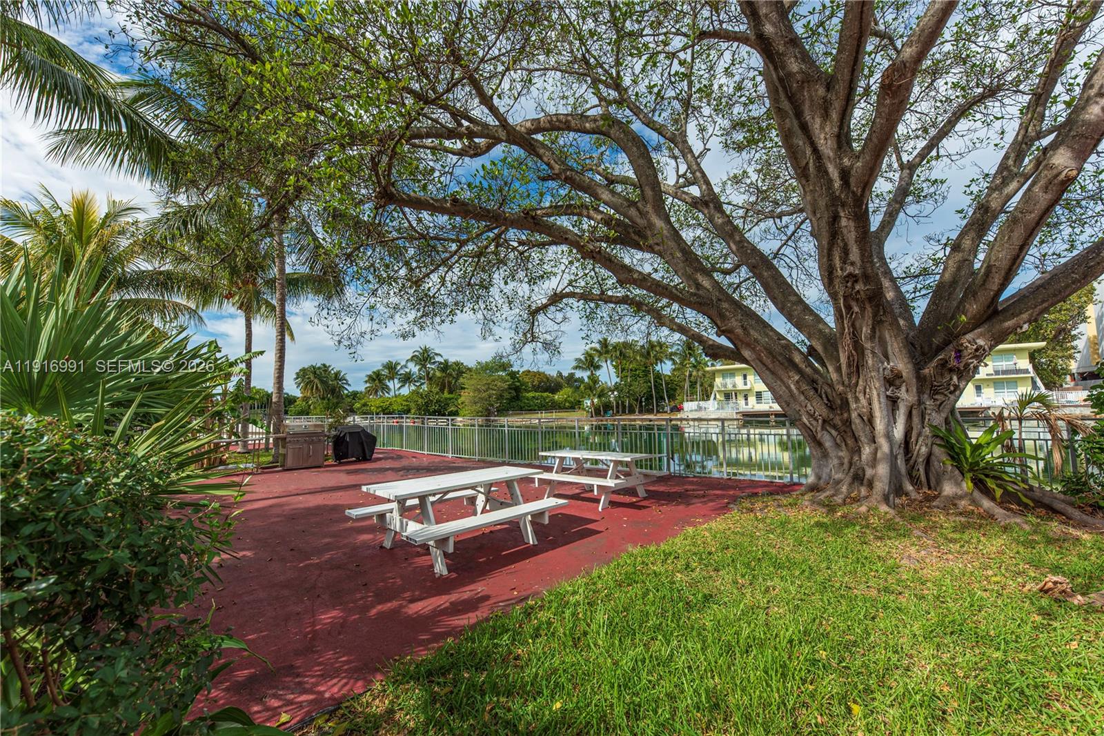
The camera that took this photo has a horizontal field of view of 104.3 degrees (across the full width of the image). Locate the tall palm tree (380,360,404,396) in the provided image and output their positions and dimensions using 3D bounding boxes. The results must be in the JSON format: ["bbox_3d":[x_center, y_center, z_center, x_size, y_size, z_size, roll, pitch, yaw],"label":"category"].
[{"bbox_3d":[-32.625,4.093,87.484,4.900,11.591,4.900,1,-5,-20],"label":"tall palm tree"}]

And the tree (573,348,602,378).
[{"bbox_3d":[5.157,2.094,60.572,4.500,9.616,4.500,-1,-5,5],"label":"tree"}]

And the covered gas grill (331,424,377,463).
[{"bbox_3d":[-5.882,2.206,12.794,1.130,1.070,0.640,1,-5,-27],"label":"covered gas grill"}]

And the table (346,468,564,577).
[{"bbox_3d":[-1.009,1.593,4.758,1.521,0.725,1.890,-6,-7,44],"label":"table"}]

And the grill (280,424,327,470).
[{"bbox_3d":[-6.623,2.062,11.519,0.880,1.160,0.600,3,-6,-37],"label":"grill"}]

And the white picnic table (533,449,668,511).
[{"bbox_3d":[0.702,1.769,7.072,1.870,0.740,1.540,-6,-7,43],"label":"white picnic table"}]

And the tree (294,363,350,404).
[{"bbox_3d":[-33.261,3.112,62.000,6.600,7.590,6.000,1,-5,-28],"label":"tree"}]

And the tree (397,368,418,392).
[{"bbox_3d":[-29.367,4.985,87.562,4.500,9.834,4.500,1,-5,-18],"label":"tree"}]

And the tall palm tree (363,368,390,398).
[{"bbox_3d":[-26.920,3.776,66.000,4.000,7.160,4.000,1,-5,-22],"label":"tall palm tree"}]

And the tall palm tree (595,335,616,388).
[{"bbox_3d":[8.287,1.136,67.459,4.400,12.152,4.400,-1,-5,7],"label":"tall palm tree"}]

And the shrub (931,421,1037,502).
[{"bbox_3d":[6.537,1.403,6.500,1.150,1.150,1.100,-6,-7,44],"label":"shrub"}]

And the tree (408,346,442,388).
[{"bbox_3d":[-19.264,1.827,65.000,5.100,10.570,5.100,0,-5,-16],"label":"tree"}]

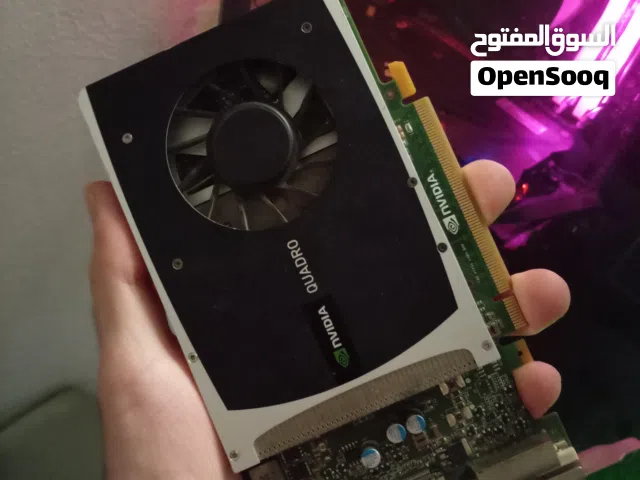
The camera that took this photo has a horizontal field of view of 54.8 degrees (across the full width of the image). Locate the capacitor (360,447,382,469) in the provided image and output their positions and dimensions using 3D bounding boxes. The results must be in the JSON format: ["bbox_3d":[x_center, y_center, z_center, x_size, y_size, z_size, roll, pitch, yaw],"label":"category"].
[{"bbox_3d":[0.017,0.071,0.203,0.006,0.006,0.007,-24,-3,2],"label":"capacitor"}]

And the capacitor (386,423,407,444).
[{"bbox_3d":[0.025,0.063,0.203,0.006,0.006,0.007,-24,-3,2],"label":"capacitor"}]

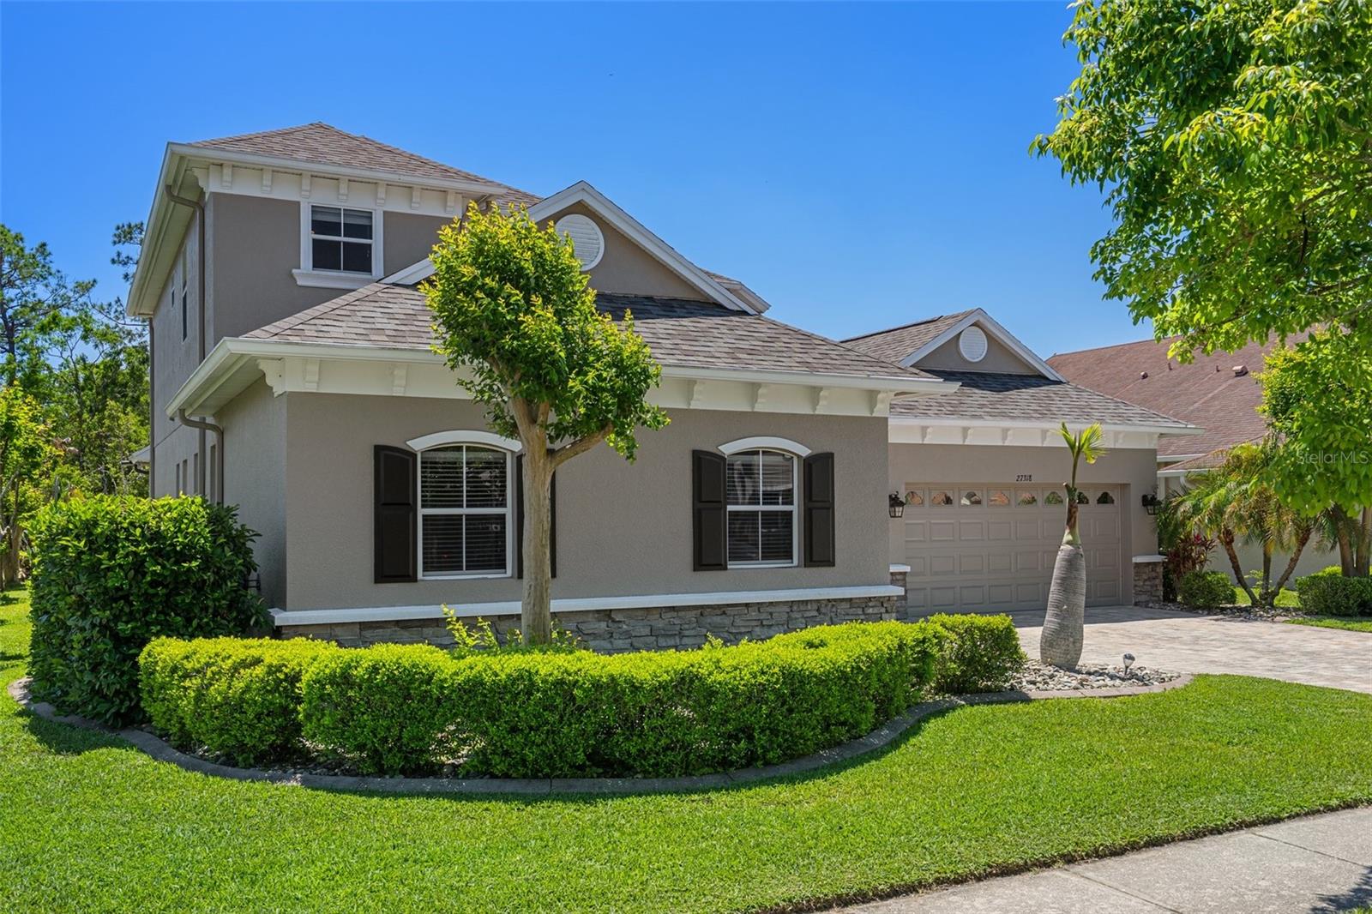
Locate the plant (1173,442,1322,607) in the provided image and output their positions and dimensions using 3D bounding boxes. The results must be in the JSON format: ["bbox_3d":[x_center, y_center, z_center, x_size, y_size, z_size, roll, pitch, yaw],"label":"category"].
[{"bbox_3d":[9.850,1.180,19.300,2.650,2.900,2.500,1,-2,-28],"label":"plant"}]

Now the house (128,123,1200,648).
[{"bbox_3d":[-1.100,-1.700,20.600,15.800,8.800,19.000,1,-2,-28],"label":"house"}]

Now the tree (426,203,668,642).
[{"bbox_3d":[-1.120,0.030,8.900,1.980,4.100,1.800,0,-2,0],"label":"tree"}]

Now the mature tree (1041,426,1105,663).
[{"bbox_3d":[4.240,0.950,12.150,0.680,2.680,0.600,1,-2,-28],"label":"mature tree"}]

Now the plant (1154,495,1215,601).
[{"bbox_3d":[9.000,1.630,19.900,1.200,1.950,1.100,1,-2,-28],"label":"plant"}]

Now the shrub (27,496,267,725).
[{"bbox_3d":[-4.650,1.230,9.550,2.050,1.820,2.000,1,-2,-28],"label":"shrub"}]

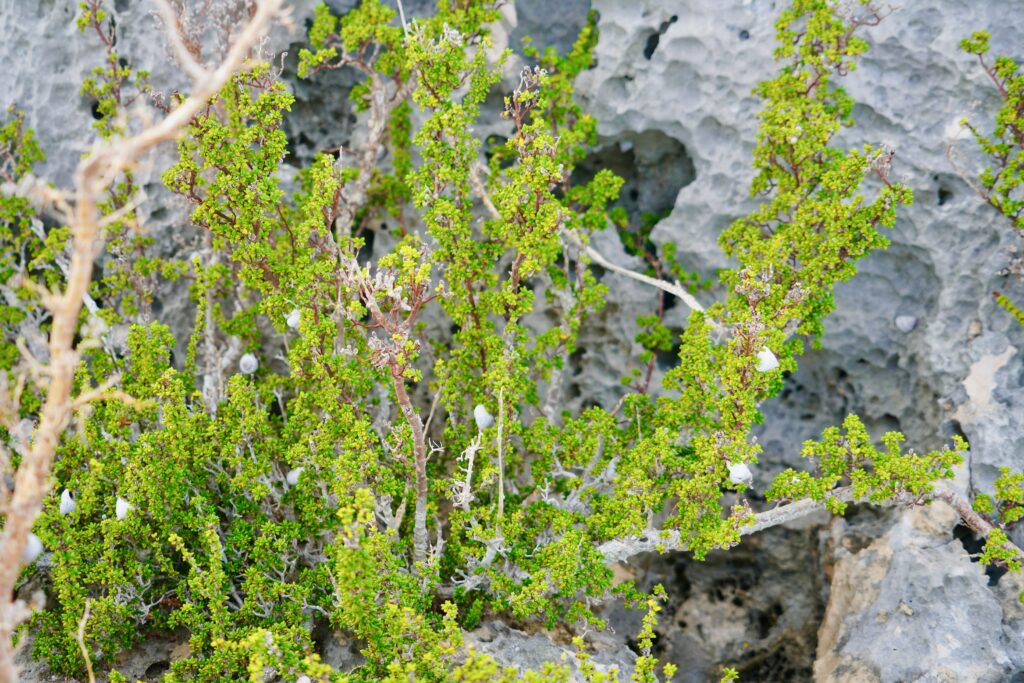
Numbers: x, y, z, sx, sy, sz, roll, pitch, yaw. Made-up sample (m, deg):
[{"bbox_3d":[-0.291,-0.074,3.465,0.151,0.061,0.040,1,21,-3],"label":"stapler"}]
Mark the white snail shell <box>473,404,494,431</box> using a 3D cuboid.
[{"bbox_3d":[-0.023,0.060,2.000,0.017,0.021,0.017,0,14,0],"label":"white snail shell"}]

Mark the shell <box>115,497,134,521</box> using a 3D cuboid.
[{"bbox_3d":[-0.300,0.129,1.960,0.016,0.019,0.016,0,14,0],"label":"shell"}]

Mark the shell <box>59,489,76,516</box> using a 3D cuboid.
[{"bbox_3d":[-0.344,0.125,1.960,0.015,0.021,0.015,0,14,0],"label":"shell"}]

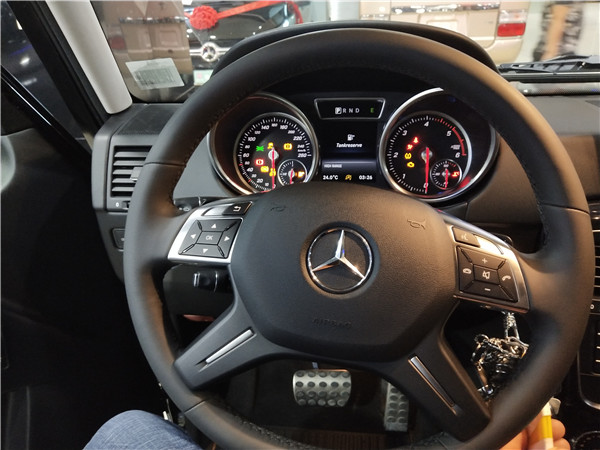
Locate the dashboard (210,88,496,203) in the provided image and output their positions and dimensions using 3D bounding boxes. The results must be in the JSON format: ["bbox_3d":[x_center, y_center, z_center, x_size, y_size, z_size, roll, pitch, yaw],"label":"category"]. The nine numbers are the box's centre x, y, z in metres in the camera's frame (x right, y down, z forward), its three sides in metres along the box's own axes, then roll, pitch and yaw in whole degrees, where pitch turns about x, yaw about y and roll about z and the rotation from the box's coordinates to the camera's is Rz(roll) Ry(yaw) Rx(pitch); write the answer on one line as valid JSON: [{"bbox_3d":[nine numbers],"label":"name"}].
[{"bbox_3d":[0.060,-0.096,0.645,0.343,0.132,0.070,1,4,8],"label":"dashboard"}]

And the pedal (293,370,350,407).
[{"bbox_3d":[0.043,0.307,0.980,0.109,0.063,0.030,1,5,8],"label":"pedal"}]

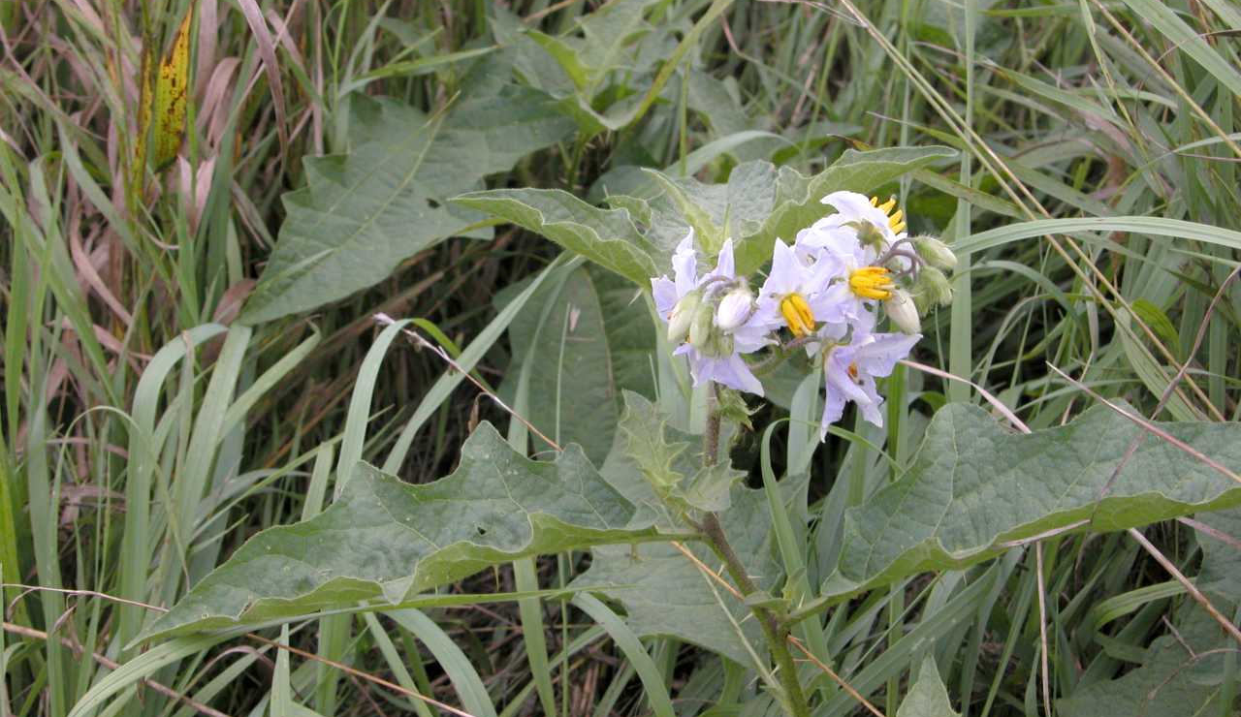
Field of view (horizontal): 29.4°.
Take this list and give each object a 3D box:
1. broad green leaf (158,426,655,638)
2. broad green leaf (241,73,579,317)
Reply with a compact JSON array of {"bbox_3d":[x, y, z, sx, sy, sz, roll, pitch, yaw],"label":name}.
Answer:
[{"bbox_3d":[-0.040,0.031,0.437,0.096,0.016,0.034,-11,37,-2],"label":"broad green leaf"},{"bbox_3d":[-0.051,-0.039,0.570,0.092,0.012,0.046,-32,55,-17],"label":"broad green leaf"}]

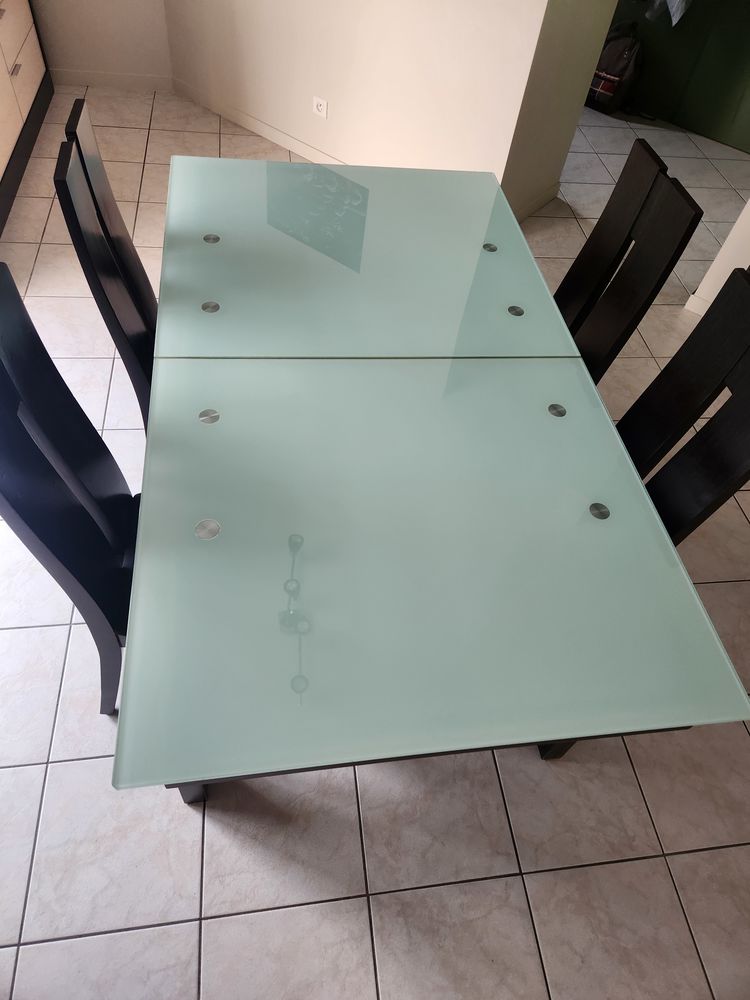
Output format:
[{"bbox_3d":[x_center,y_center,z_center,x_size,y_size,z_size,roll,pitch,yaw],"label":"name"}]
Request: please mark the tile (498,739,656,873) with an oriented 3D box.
[{"bbox_3d":[0.500,0.731,1.699,0.361,0.010,0.361,-2,53,-9],"label":"tile"}]

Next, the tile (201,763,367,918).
[{"bbox_3d":[-0.219,0.758,1.579,0.361,0.010,0.361,-2,53,-9],"label":"tile"}]

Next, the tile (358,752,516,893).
[{"bbox_3d":[0.141,0.745,1.639,0.361,0.010,0.361,-2,53,-9],"label":"tile"}]

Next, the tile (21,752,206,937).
[{"bbox_3d":[-0.579,0.771,1.518,0.361,0.010,0.361,-2,53,-9],"label":"tile"}]

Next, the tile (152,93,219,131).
[{"bbox_3d":[-1.048,-2.124,3.692,0.361,0.010,0.361,-2,53,-9],"label":"tile"}]

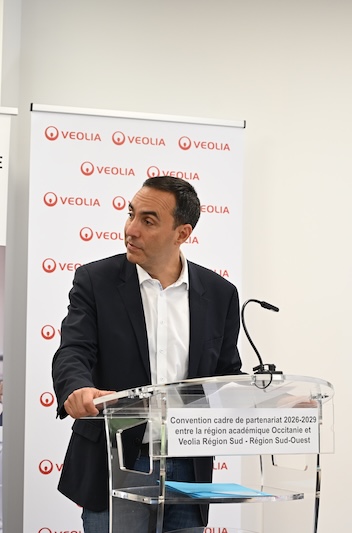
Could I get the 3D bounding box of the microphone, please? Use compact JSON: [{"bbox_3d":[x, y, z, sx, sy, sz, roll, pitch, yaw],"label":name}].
[{"bbox_3d":[0.230,0.188,4.180,0.105,0.200,0.075,2,-5,-17],"label":"microphone"}]

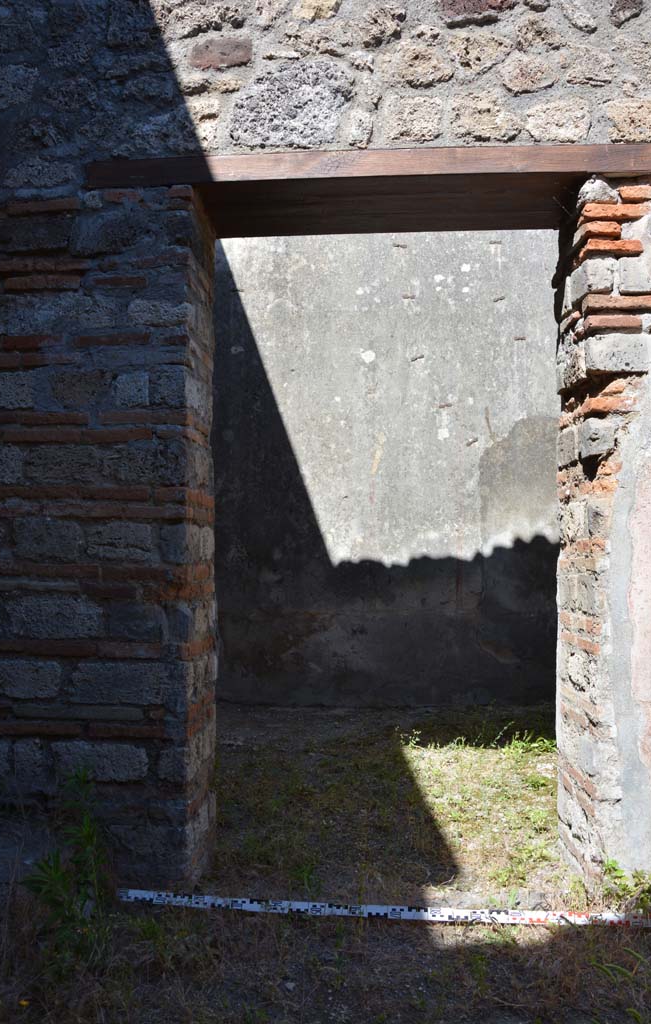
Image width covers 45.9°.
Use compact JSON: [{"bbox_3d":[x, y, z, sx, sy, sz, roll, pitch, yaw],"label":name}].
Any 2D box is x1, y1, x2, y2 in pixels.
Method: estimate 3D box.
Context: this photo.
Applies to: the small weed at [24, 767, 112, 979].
[{"bbox_3d":[-0.588,0.805,1.745,0.195,0.450,0.190,0,2,0],"label":"small weed"}]

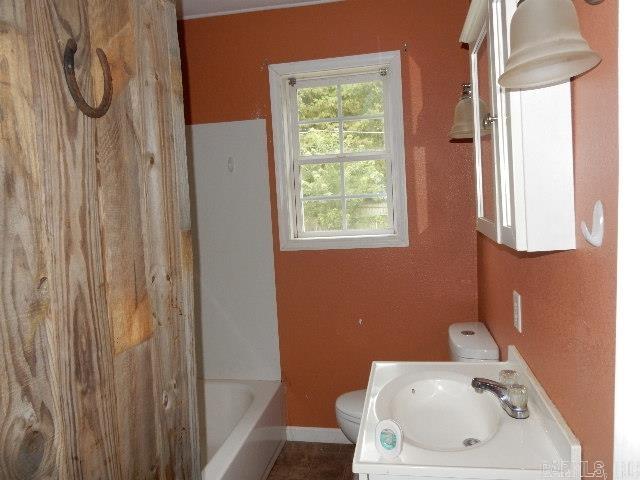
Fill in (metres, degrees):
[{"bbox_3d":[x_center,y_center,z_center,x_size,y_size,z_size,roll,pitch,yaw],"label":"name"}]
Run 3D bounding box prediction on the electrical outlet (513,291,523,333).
[{"bbox_3d":[0.648,0.235,1.519,0.009,0.120,0.078,-2,5,11],"label":"electrical outlet"}]

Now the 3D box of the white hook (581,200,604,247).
[{"bbox_3d":[0.499,-0.030,0.850,0.033,0.086,0.030,-2,5,11],"label":"white hook"}]

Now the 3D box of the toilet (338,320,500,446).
[{"bbox_3d":[0.422,0.795,2.108,0.705,0.740,0.400,-2,5,11],"label":"toilet"}]

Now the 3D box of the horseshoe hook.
[{"bbox_3d":[-0.393,-0.270,0.792,0.016,0.117,0.108,-2,5,11],"label":"horseshoe hook"}]

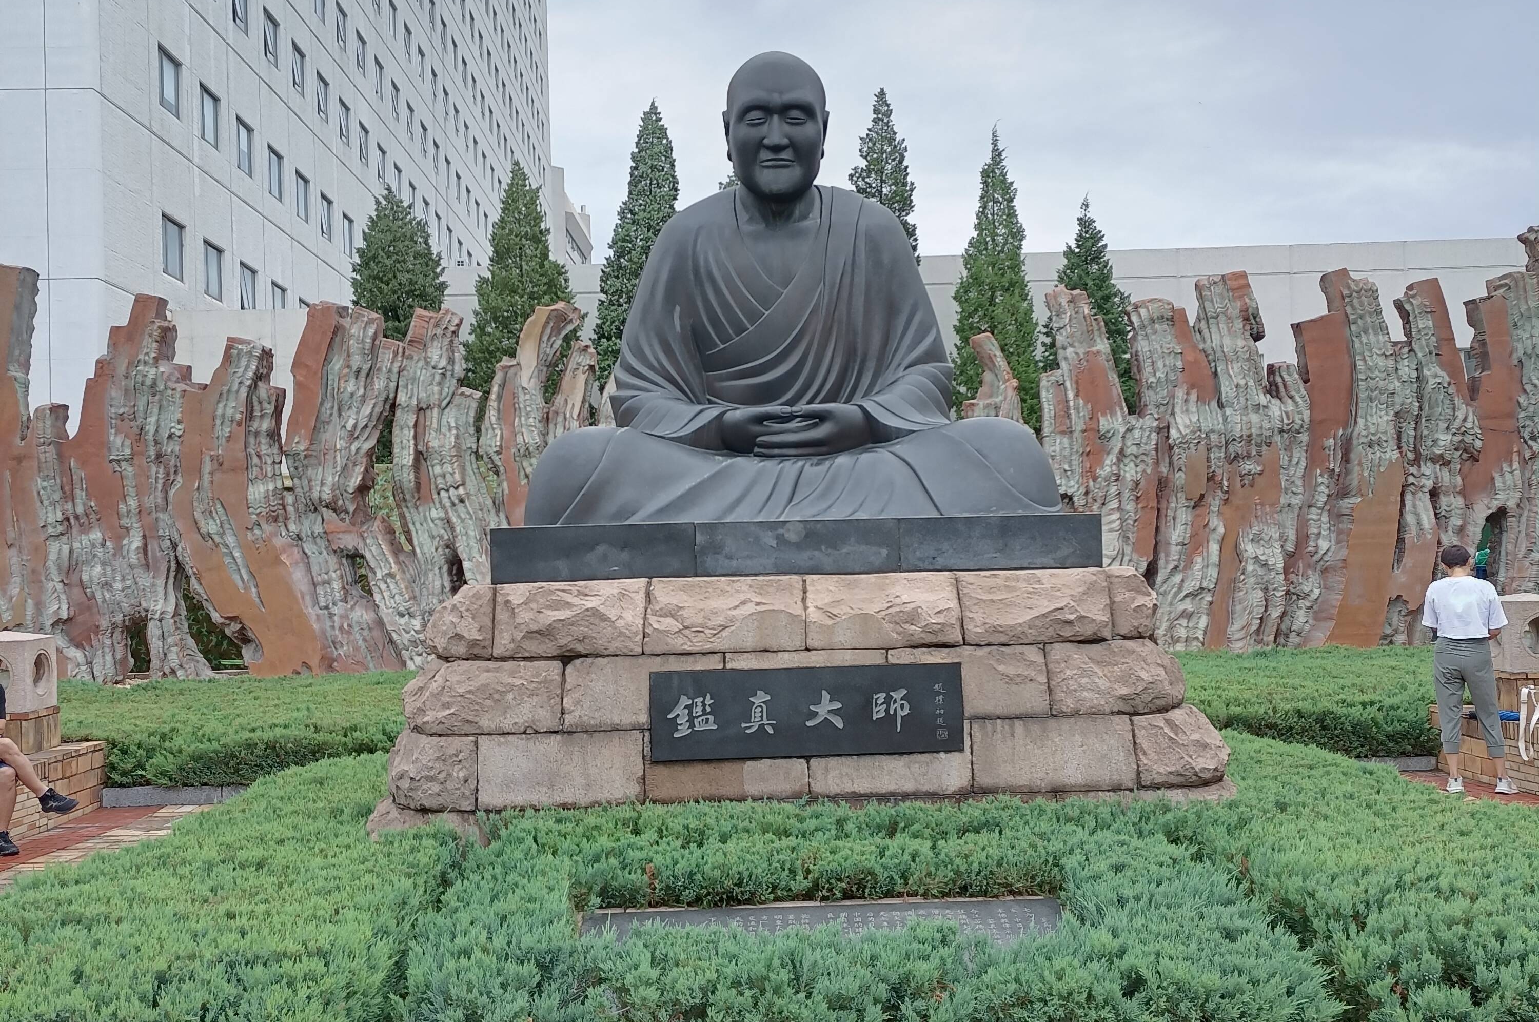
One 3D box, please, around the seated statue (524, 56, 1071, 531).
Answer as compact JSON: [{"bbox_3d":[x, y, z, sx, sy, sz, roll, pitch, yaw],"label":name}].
[{"bbox_3d":[0.117,-1.574,10.790,3.550,3.400,2.400,-2,-3,-2],"label":"seated statue"}]

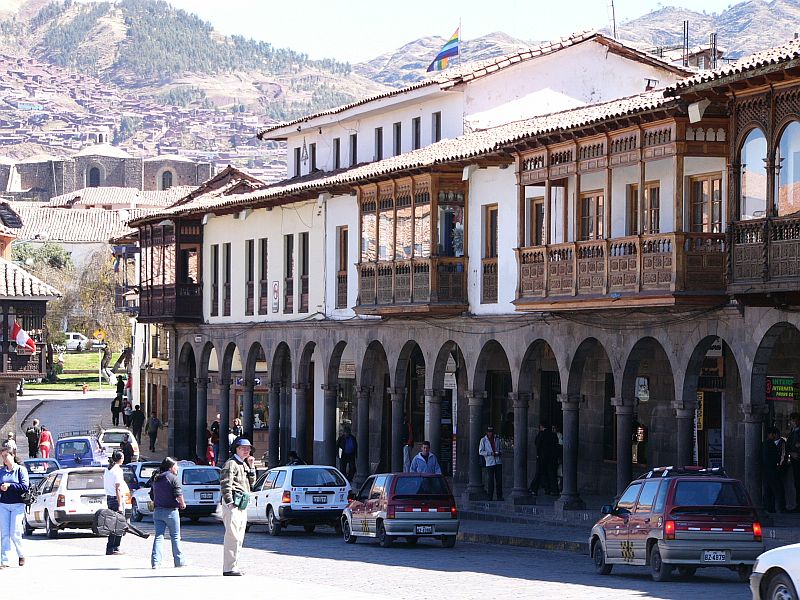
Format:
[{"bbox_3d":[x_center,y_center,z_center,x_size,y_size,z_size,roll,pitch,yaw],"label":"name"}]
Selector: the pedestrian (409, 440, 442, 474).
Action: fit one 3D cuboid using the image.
[{"bbox_3d":[0.527,3.767,53.300,0.580,1.760,0.360,0,-1,-3],"label":"pedestrian"}]

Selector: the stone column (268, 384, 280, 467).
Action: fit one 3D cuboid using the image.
[{"bbox_3d":[-3.619,3.778,75.677,0.450,2.864,0.480,1,-1,-18],"label":"stone column"}]

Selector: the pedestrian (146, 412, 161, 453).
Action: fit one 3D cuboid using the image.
[{"bbox_3d":[-10.153,5.480,108.000,0.560,1.670,0.420,0,-1,-8],"label":"pedestrian"}]

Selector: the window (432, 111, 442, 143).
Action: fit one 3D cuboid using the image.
[{"bbox_3d":[1.050,-4.501,68.275,0.150,0.849,0.779,0,-1,-19],"label":"window"}]

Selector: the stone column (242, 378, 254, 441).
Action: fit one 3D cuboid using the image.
[{"bbox_3d":[-4.520,3.854,78.385,0.450,2.926,0.480,1,-1,-18],"label":"stone column"}]

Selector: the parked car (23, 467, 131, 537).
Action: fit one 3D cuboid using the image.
[{"bbox_3d":[-7.236,4.434,58.015,1.660,1.460,4.200,1,-1,-18],"label":"parked car"}]

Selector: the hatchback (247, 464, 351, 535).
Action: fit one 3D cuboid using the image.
[{"bbox_3d":[-2.531,4.393,57.327,1.680,1.460,4.260,0,-3,-20],"label":"hatchback"}]

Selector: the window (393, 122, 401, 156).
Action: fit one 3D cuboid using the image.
[{"bbox_3d":[-0.011,-4.372,71.396,0.150,0.929,0.681,0,-1,-19],"label":"window"}]

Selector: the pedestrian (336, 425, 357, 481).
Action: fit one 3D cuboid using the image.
[{"bbox_3d":[-1.526,4.350,74.500,0.550,1.660,0.360,0,-1,-4],"label":"pedestrian"}]

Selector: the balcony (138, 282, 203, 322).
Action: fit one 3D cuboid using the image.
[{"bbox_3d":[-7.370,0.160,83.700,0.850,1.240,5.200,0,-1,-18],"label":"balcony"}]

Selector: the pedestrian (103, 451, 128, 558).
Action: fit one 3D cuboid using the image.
[{"bbox_3d":[-4.420,3.160,40.500,0.360,1.630,0.450,1,-1,-38],"label":"pedestrian"}]

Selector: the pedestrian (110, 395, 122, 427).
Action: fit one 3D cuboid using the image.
[{"bbox_3d":[-14.655,5.712,135.000,0.550,1.660,0.420,0,-1,-8],"label":"pedestrian"}]

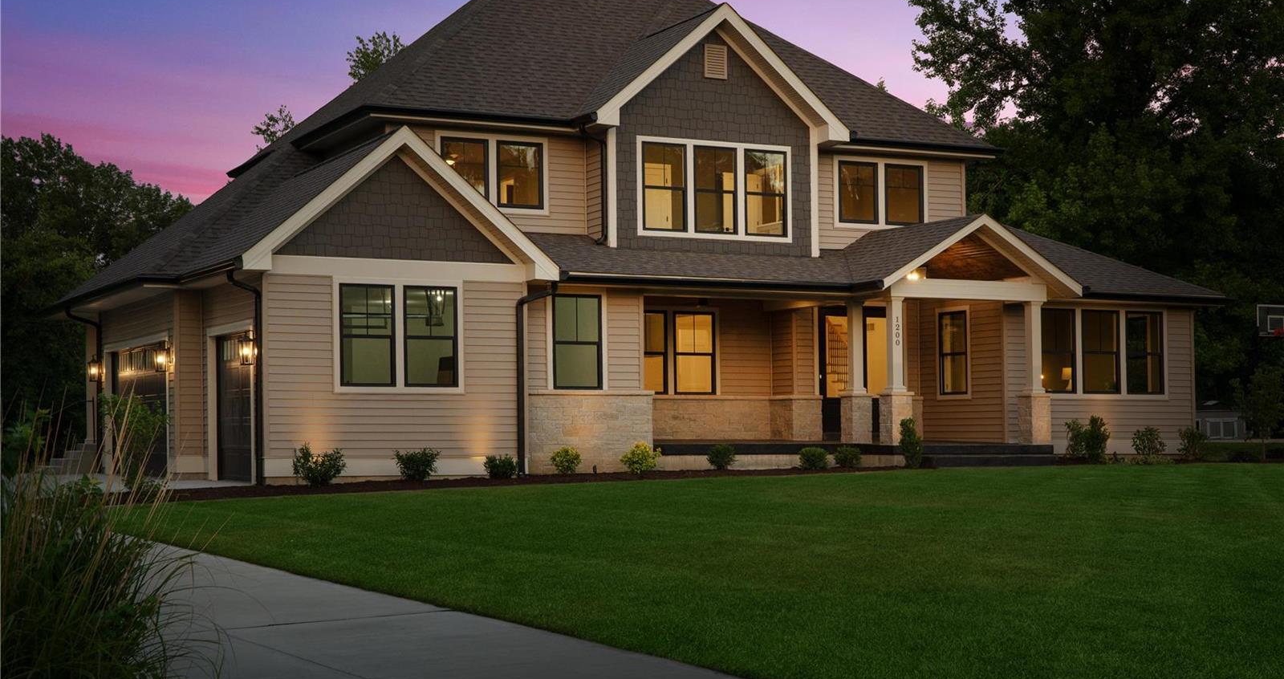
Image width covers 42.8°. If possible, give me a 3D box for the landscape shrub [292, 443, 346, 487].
[{"bbox_3d":[-4.882,1.884,24.750,0.800,0.650,0.740,0,-2,-26],"label":"landscape shrub"}]

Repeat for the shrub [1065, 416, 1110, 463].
[{"bbox_3d":[8.174,1.831,30.100,0.820,0.860,0.700,0,-2,-26],"label":"shrub"}]

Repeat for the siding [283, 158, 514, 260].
[{"bbox_3d":[-3.819,-2.056,25.664,3.927,1.637,0.080,1,-3,-25],"label":"siding"}]

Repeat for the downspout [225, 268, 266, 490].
[{"bbox_3d":[-5.932,0.570,24.522,0.553,3.236,0.111,1,-2,-25],"label":"downspout"}]

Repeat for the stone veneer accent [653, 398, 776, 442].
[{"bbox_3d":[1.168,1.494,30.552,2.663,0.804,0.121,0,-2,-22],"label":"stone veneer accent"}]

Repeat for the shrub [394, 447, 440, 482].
[{"bbox_3d":[-3.381,1.874,24.622,0.693,0.533,0.663,0,-2,-22],"label":"shrub"}]

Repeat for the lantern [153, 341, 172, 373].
[{"bbox_3d":[-8.163,0.296,27.950,0.290,0.530,0.210,0,-2,-25],"label":"lantern"}]

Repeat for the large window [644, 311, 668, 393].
[{"bbox_3d":[0.102,0.231,30.200,0.844,1.548,0.100,0,-2,-22],"label":"large window"}]

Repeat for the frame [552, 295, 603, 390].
[{"bbox_3d":[-1.084,0.049,27.348,0.909,1.588,0.100,1,-3,-25],"label":"frame"}]

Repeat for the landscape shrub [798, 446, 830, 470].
[{"bbox_3d":[2.950,2.023,28.039,0.533,0.412,0.513,0,-2,0],"label":"landscape shrub"}]

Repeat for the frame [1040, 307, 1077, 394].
[{"bbox_3d":[7.798,0.217,30.830,0.880,1.600,0.100,0,-2,-26],"label":"frame"}]

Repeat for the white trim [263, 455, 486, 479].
[{"bbox_3d":[-3.854,1.980,25.412,4.002,0.273,0.050,1,-3,-25],"label":"white trim"}]

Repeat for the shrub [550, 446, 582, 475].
[{"bbox_3d":[-1.242,1.981,26.900,0.520,0.480,0.520,-1,-2,0],"label":"shrub"}]

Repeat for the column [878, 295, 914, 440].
[{"bbox_3d":[4.426,0.566,28.649,0.460,2.567,0.460,1,-3,-25],"label":"column"}]

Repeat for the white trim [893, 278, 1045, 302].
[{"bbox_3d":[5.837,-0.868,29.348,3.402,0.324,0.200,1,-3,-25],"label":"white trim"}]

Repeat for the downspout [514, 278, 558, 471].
[{"bbox_3d":[-1.659,0.608,25.828,0.643,3.045,0.221,0,-2,-22],"label":"downspout"}]

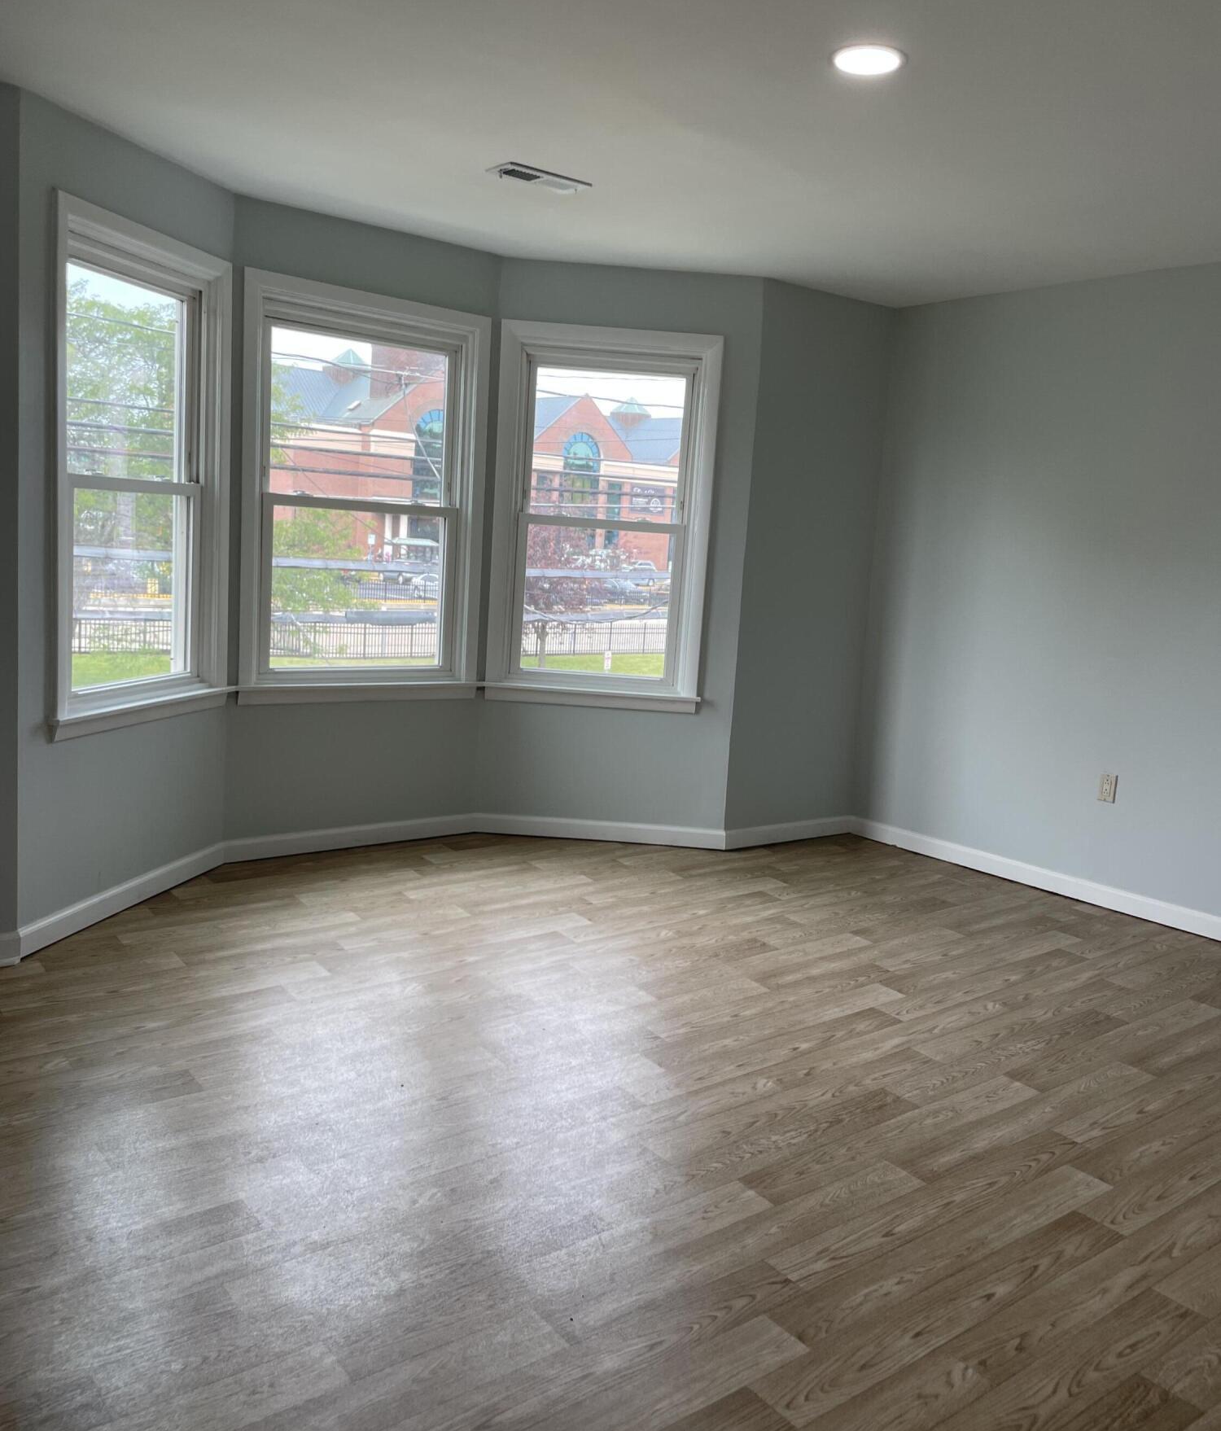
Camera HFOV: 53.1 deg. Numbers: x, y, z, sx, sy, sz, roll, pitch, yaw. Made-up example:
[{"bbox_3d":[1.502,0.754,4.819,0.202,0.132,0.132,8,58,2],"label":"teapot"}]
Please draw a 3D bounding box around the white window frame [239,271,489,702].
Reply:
[{"bbox_3d":[-0.970,-0.843,4.851,1.050,1.580,0.100,-3,10,-38],"label":"white window frame"}]

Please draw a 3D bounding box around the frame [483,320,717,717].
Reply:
[{"bbox_3d":[-0.037,-0.835,5.210,0.913,1.580,0.100,4,8,0],"label":"frame"}]

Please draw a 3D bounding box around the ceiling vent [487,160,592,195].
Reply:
[{"bbox_3d":[-0.225,-1.700,3.891,0.305,0.020,0.152,-3,10,-38],"label":"ceiling vent"}]

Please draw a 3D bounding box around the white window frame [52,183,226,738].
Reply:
[{"bbox_3d":[-1.537,-0.761,4.015,0.100,1.580,0.928,6,8,13],"label":"white window frame"}]

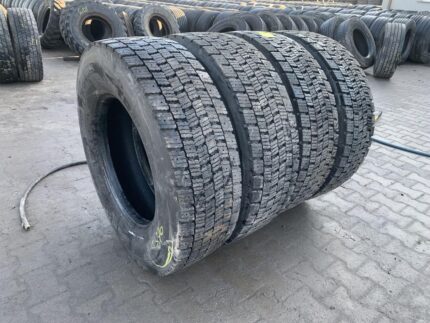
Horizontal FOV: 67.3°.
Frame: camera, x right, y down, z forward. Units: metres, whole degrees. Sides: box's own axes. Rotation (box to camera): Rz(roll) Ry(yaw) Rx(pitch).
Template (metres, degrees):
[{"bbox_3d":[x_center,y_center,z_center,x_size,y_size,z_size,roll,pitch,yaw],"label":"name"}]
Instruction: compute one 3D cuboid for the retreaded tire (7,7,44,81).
[{"bbox_3d":[-2.700,-1.656,4.655,0.311,1.008,1.008,-6,27,-22],"label":"retreaded tire"}]

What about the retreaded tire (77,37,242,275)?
[{"bbox_3d":[-0.304,-0.020,1.463,0.314,1.008,1.008,-19,33,-33],"label":"retreaded tire"}]

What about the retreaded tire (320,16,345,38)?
[{"bbox_3d":[2.500,-2.405,6.575,1.014,1.014,0.316,-23,21,-41],"label":"retreaded tire"}]

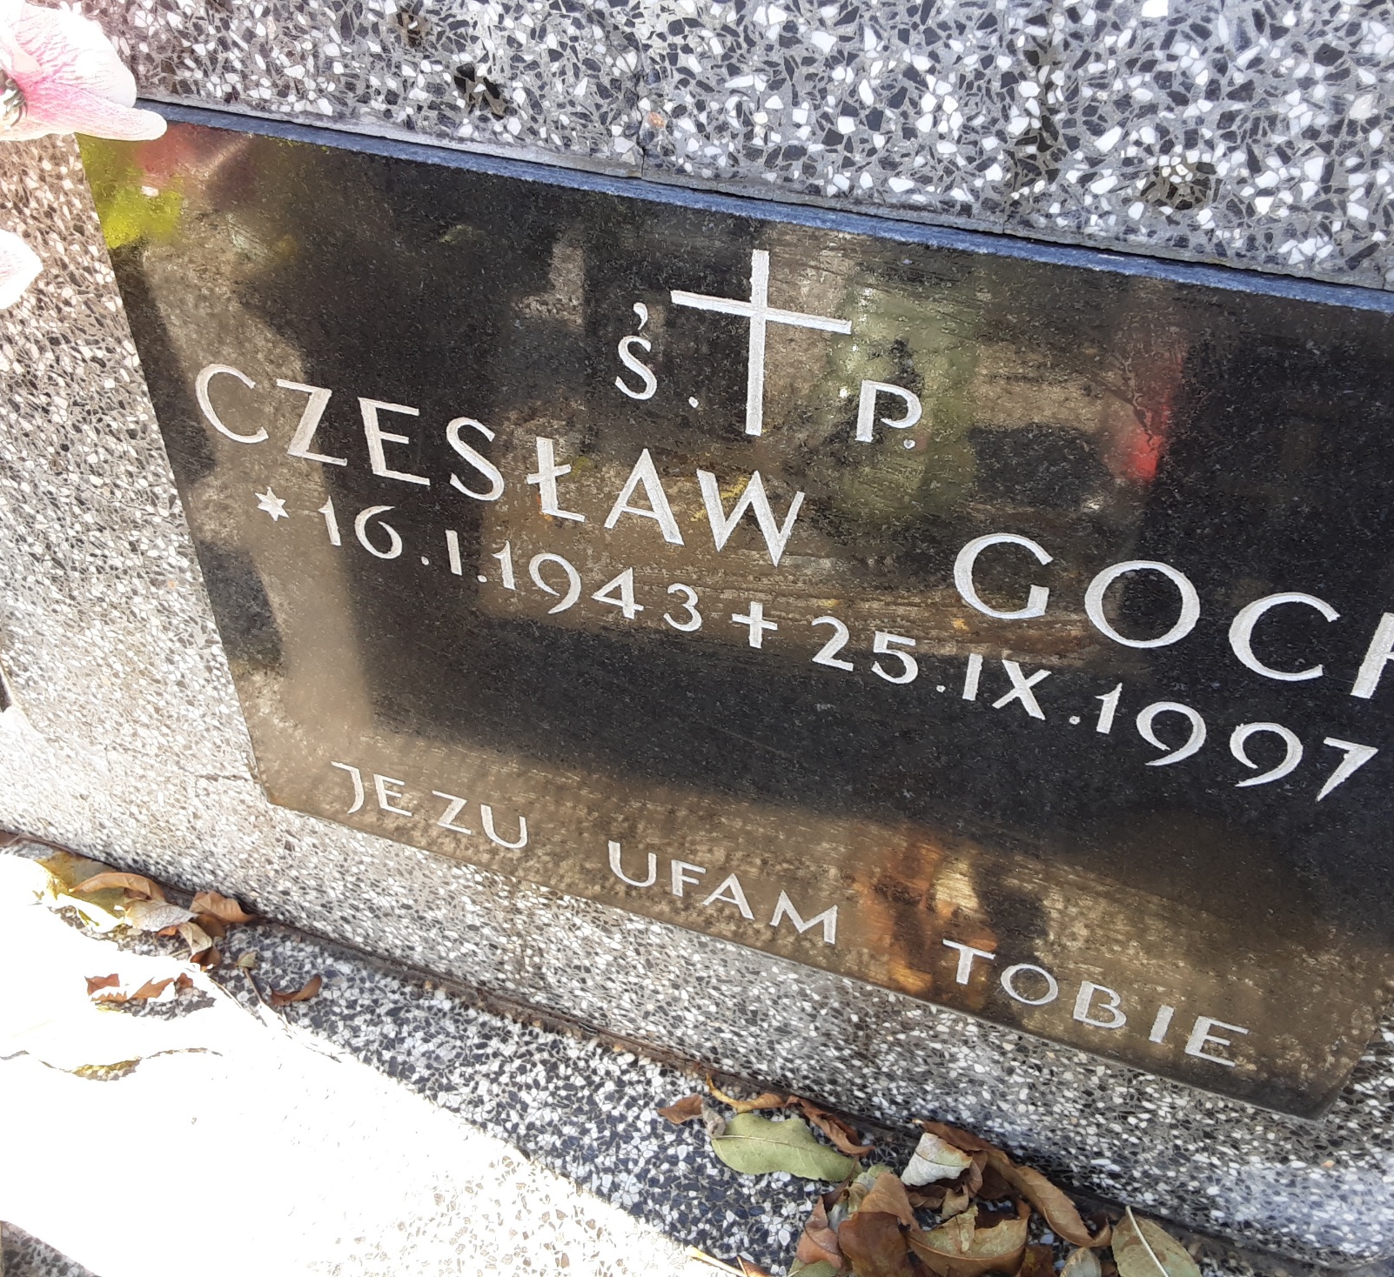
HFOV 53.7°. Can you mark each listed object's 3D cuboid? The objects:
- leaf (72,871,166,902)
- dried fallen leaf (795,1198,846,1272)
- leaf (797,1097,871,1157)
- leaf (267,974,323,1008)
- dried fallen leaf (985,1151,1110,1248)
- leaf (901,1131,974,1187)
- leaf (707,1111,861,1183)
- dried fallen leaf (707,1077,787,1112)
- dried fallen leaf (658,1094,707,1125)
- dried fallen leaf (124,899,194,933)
[{"bbox_3d":[-0.434,0.186,1.036,0.071,0.017,0.018,5,40,5],"label":"leaf"},{"bbox_3d":[0.067,0.316,0.733,0.024,0.019,0.035,2,43,3],"label":"dried fallen leaf"},{"bbox_3d":[0.088,0.316,0.890,0.060,0.015,0.017,24,45,26],"label":"leaf"},{"bbox_3d":[-0.250,0.218,0.857,0.036,0.011,0.014,-6,43,-6],"label":"leaf"},{"bbox_3d":[0.190,0.304,0.747,0.073,0.022,0.020,29,50,28],"label":"dried fallen leaf"},{"bbox_3d":[0.132,0.285,0.749,0.032,0.016,0.024,16,45,18],"label":"leaf"},{"bbox_3d":[0.056,0.325,0.881,0.096,0.012,0.042,5,40,6],"label":"leaf"},{"bbox_3d":[0.033,0.301,0.910,0.055,0.013,0.015,11,41,13],"label":"dried fallen leaf"},{"bbox_3d":[-0.010,0.308,0.902,0.033,0.011,0.017,-8,41,-10],"label":"dried fallen leaf"},{"bbox_3d":[-0.397,0.205,1.017,0.051,0.013,0.021,8,41,10],"label":"dried fallen leaf"}]

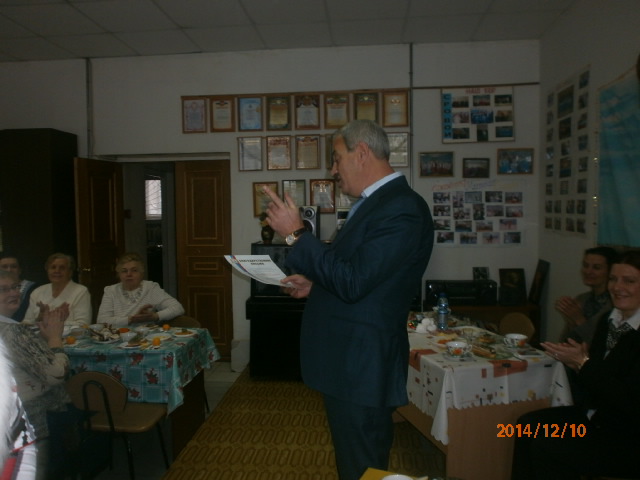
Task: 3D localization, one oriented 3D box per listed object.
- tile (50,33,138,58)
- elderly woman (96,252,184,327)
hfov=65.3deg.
[{"bbox_3d":[-2.016,-1.737,4.452,0.605,0.020,0.580,-1,3,5],"label":"tile"},{"bbox_3d":[-1.115,0.667,3.100,0.540,1.173,0.660,0,0,-9],"label":"elderly woman"}]

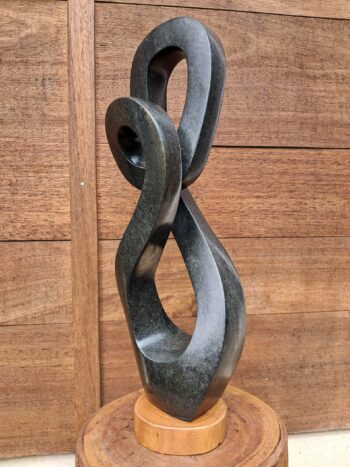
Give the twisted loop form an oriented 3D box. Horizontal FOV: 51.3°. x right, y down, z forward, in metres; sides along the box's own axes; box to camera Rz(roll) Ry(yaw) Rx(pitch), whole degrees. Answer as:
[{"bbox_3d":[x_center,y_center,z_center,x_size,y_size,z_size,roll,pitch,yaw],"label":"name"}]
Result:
[{"bbox_3d":[0.006,-0.029,0.501,0.165,0.541,0.146,2,4,27],"label":"twisted loop form"}]

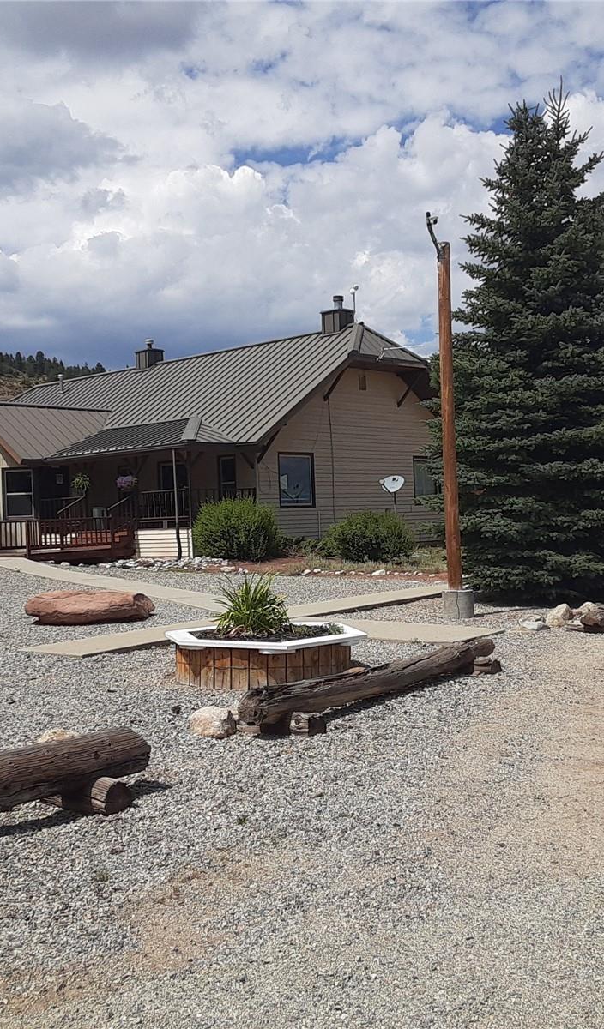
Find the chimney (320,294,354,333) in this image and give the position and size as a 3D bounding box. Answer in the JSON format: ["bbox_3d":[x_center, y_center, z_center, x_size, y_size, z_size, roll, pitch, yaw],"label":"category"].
[{"bbox_3d":[1.211,-6.626,35.549,0.850,1.270,0.800,-3,-1,42],"label":"chimney"}]

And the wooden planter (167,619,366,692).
[{"bbox_3d":[-0.322,1.216,9.300,1.840,0.365,1.600,-2,0,16],"label":"wooden planter"}]

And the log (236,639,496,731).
[{"bbox_3d":[0.627,1.220,8.019,0.230,0.230,2.972,-3,-1,41],"label":"log"}]

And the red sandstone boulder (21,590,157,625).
[{"bbox_3d":[-2.790,1.184,13.950,1.550,0.400,0.800,-2,0,-19],"label":"red sandstone boulder"}]

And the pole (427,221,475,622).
[{"bbox_3d":[1.974,-1.353,14.353,0.460,5.442,0.420,-2,0,0],"label":"pole"}]

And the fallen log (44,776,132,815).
[{"bbox_3d":[-1.115,1.396,5.500,0.560,0.165,0.170,-2,0,43],"label":"fallen log"}]

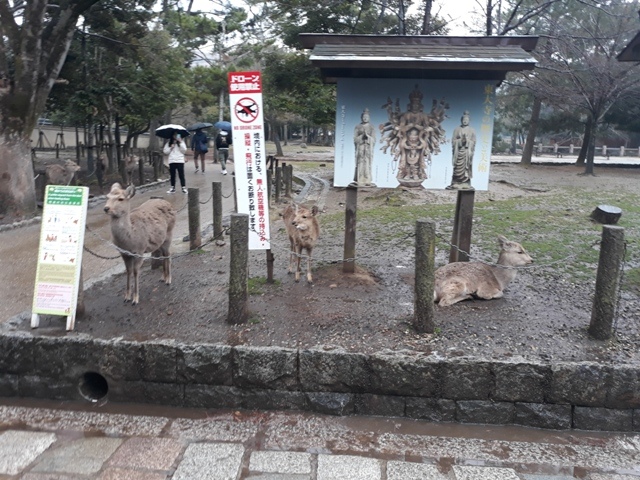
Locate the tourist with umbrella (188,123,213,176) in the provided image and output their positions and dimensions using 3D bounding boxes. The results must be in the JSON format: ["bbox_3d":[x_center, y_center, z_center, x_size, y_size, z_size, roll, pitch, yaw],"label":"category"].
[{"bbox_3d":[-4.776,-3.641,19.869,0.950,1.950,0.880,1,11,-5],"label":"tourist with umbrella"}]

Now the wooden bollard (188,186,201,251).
[{"bbox_3d":[-1.628,-0.282,6.474,0.151,0.810,0.151,-2,12,-14],"label":"wooden bollard"}]

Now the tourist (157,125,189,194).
[{"bbox_3d":[-3.728,-2.041,12.573,0.840,1.690,0.800,-2,11,-16],"label":"tourist"}]

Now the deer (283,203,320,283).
[{"bbox_3d":[-0.234,-0.009,5.269,0.304,0.813,0.804,-4,13,-21],"label":"deer"}]

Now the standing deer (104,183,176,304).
[{"bbox_3d":[-1.587,-0.011,4.581,0.372,1.049,0.980,5,12,16],"label":"standing deer"}]

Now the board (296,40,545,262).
[{"bbox_3d":[0.939,-0.820,5.196,2.352,2.473,0.931,2,12,3],"label":"board"}]

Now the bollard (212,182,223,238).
[{"bbox_3d":[-1.354,-0.377,6.601,0.120,0.755,0.120,-1,11,-12],"label":"bollard"}]

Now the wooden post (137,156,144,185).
[{"bbox_3d":[-4.592,-1.751,12.764,0.115,0.740,0.115,-2,12,-19],"label":"wooden post"}]

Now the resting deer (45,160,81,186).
[{"bbox_3d":[-6.439,-1.652,12.423,0.980,0.715,0.412,5,12,17],"label":"resting deer"}]

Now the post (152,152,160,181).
[{"bbox_3d":[-4.781,-2.112,14.509,0.145,0.780,0.145,-2,11,-18],"label":"post"}]

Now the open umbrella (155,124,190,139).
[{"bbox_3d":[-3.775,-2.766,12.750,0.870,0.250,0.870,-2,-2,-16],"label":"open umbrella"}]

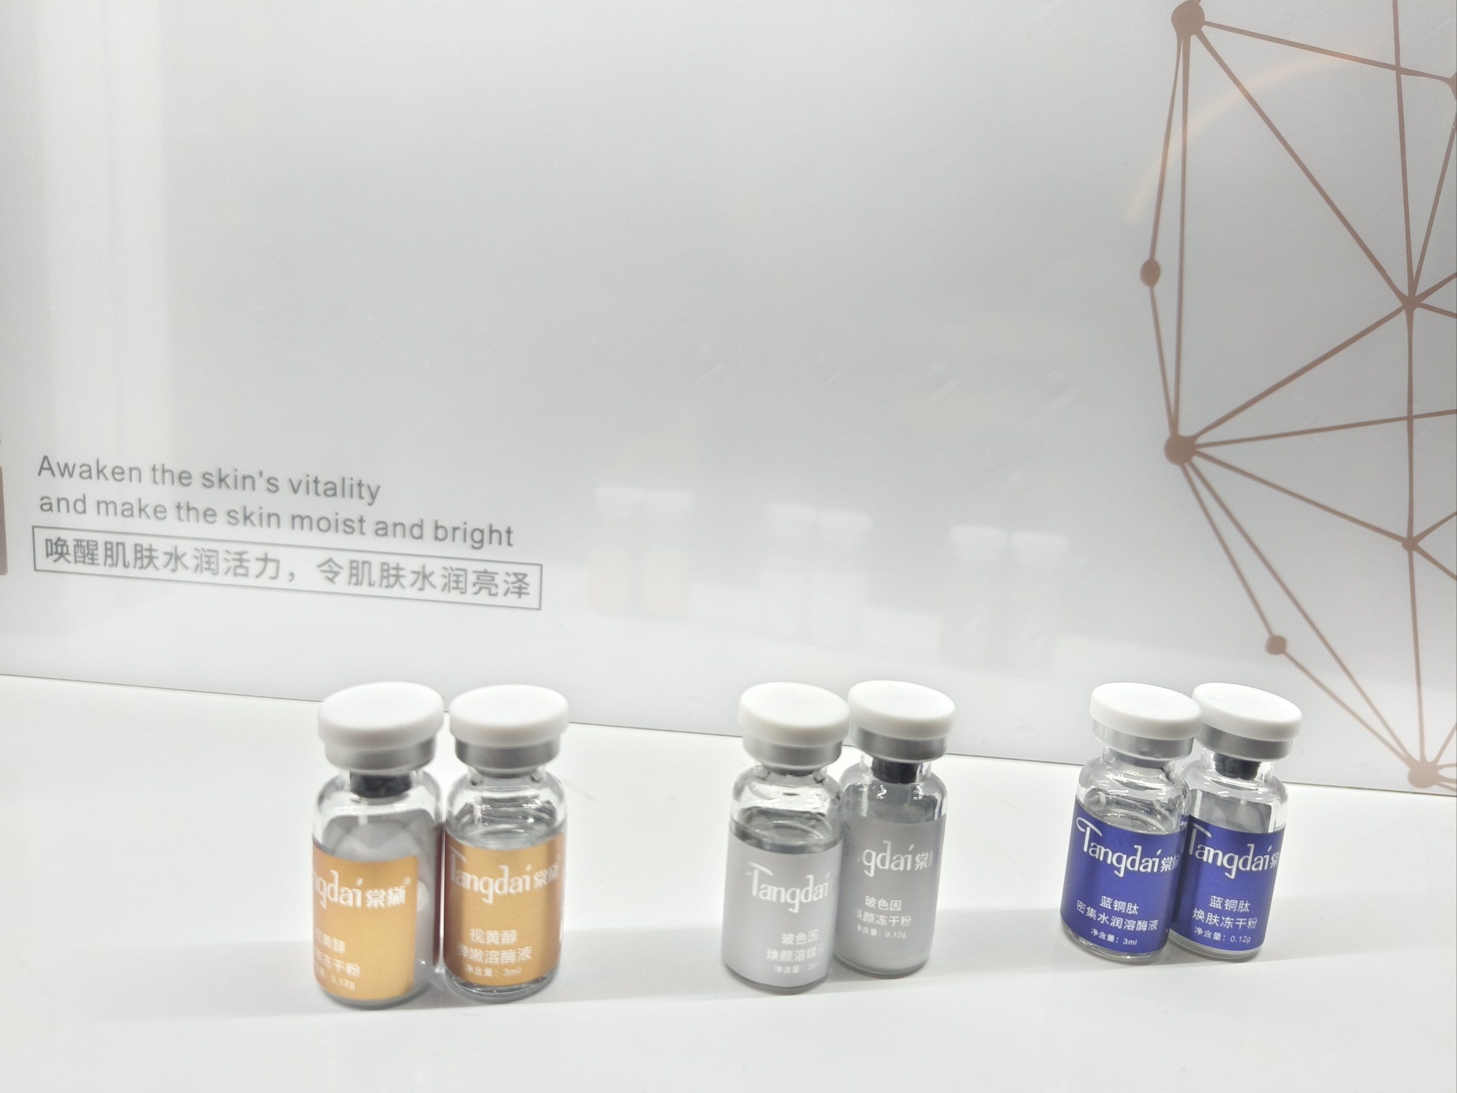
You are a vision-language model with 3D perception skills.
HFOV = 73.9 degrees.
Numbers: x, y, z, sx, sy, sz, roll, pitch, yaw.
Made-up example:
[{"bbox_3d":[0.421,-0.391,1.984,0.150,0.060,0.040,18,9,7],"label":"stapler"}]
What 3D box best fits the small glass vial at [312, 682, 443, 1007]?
[{"bbox_3d":[-0.048,0.040,0.133,0.017,0.041,0.017,4,10,-1],"label":"small glass vial"}]

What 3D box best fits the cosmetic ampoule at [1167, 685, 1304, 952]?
[{"bbox_3d":[0.081,0.044,0.157,0.017,0.041,0.017,7,11,16],"label":"cosmetic ampoule"}]

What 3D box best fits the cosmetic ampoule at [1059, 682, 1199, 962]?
[{"bbox_3d":[0.064,0.044,0.155,0.017,0.041,0.017,8,11,23],"label":"cosmetic ampoule"}]

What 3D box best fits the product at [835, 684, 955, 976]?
[{"bbox_3d":[0.024,0.043,0.147,0.017,0.041,0.017,6,11,14],"label":"product"}]

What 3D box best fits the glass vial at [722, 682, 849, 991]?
[{"bbox_3d":[0.009,0.042,0.142,0.017,0.041,0.017,4,10,-1],"label":"glass vial"}]

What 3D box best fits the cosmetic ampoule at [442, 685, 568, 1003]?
[{"bbox_3d":[-0.031,0.041,0.136,0.017,0.041,0.017,2,10,-7],"label":"cosmetic ampoule"}]

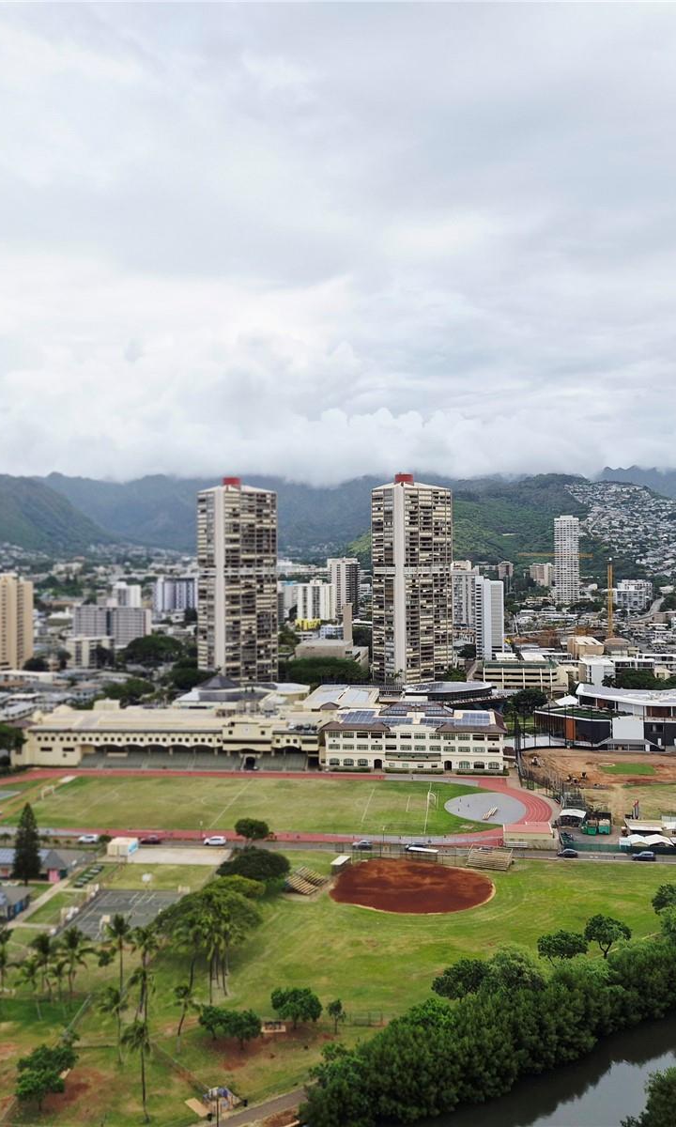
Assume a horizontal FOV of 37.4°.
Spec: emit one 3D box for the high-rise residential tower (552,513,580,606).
[{"bbox_3d":[265.222,-2.716,1155.000,27.000,104.000,25.000,0,0,5],"label":"high-rise residential tower"}]

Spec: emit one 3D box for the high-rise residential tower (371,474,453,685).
[{"bbox_3d":[39.790,10.180,533.000,38.000,115.000,23.000,0,0,-37],"label":"high-rise residential tower"}]

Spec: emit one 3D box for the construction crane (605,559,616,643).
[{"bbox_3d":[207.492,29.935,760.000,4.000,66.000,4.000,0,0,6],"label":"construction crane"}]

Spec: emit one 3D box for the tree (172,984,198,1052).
[{"bbox_3d":[-20.840,62.660,137.530,3.560,9.370,3.560,0,0,0],"label":"tree"}]

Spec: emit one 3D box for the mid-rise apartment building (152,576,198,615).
[{"bbox_3d":[-175.410,35.400,1085.000,47.000,42.740,22.000,0,0,-15],"label":"mid-rise apartment building"}]

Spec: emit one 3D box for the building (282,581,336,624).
[{"bbox_3d":[-28.950,41.110,985.000,41.000,48.640,26.000,0,0,-28],"label":"building"}]

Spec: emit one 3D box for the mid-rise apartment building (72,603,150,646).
[{"bbox_3d":[-167.648,47.534,743.821,55.700,33.500,15.000,0,0,7],"label":"mid-rise apartment building"}]

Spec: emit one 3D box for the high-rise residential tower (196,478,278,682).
[{"bbox_3d":[-56.240,10.750,554.180,32.500,115.000,32.500,0,0,-30],"label":"high-rise residential tower"}]

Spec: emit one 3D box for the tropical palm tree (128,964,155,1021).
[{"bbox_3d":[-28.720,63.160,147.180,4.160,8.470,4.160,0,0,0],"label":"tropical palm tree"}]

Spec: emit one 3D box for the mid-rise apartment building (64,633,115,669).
[{"bbox_3d":[-158.410,57.110,637.000,28.000,22.090,14.000,0,0,-43],"label":"mid-rise apartment building"}]

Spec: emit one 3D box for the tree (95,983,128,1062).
[{"bbox_3d":[-29.915,60.801,132.170,4.350,10.490,4.350,0,0,6],"label":"tree"}]

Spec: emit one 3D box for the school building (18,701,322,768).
[{"bbox_3d":[-54.750,59.620,347.830,102.000,16.500,35.000,0,0,5],"label":"school building"}]

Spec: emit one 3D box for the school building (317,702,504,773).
[{"bbox_3d":[26.690,58.250,341.830,60.000,18.500,36.000,0,0,5],"label":"school building"}]

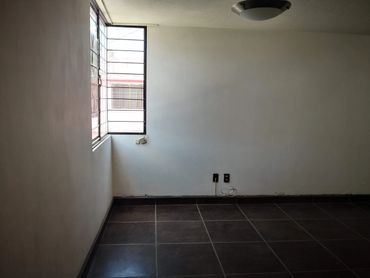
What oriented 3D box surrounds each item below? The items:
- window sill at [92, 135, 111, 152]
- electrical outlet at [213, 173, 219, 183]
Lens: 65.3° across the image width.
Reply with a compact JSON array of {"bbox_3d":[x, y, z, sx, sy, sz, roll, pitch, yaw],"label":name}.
[{"bbox_3d":[-0.924,0.035,3.177,0.080,0.040,1.170,1,7,-6],"label":"window sill"},{"bbox_3d":[0.422,0.536,3.962,0.072,0.116,0.012,1,7,-6],"label":"electrical outlet"}]

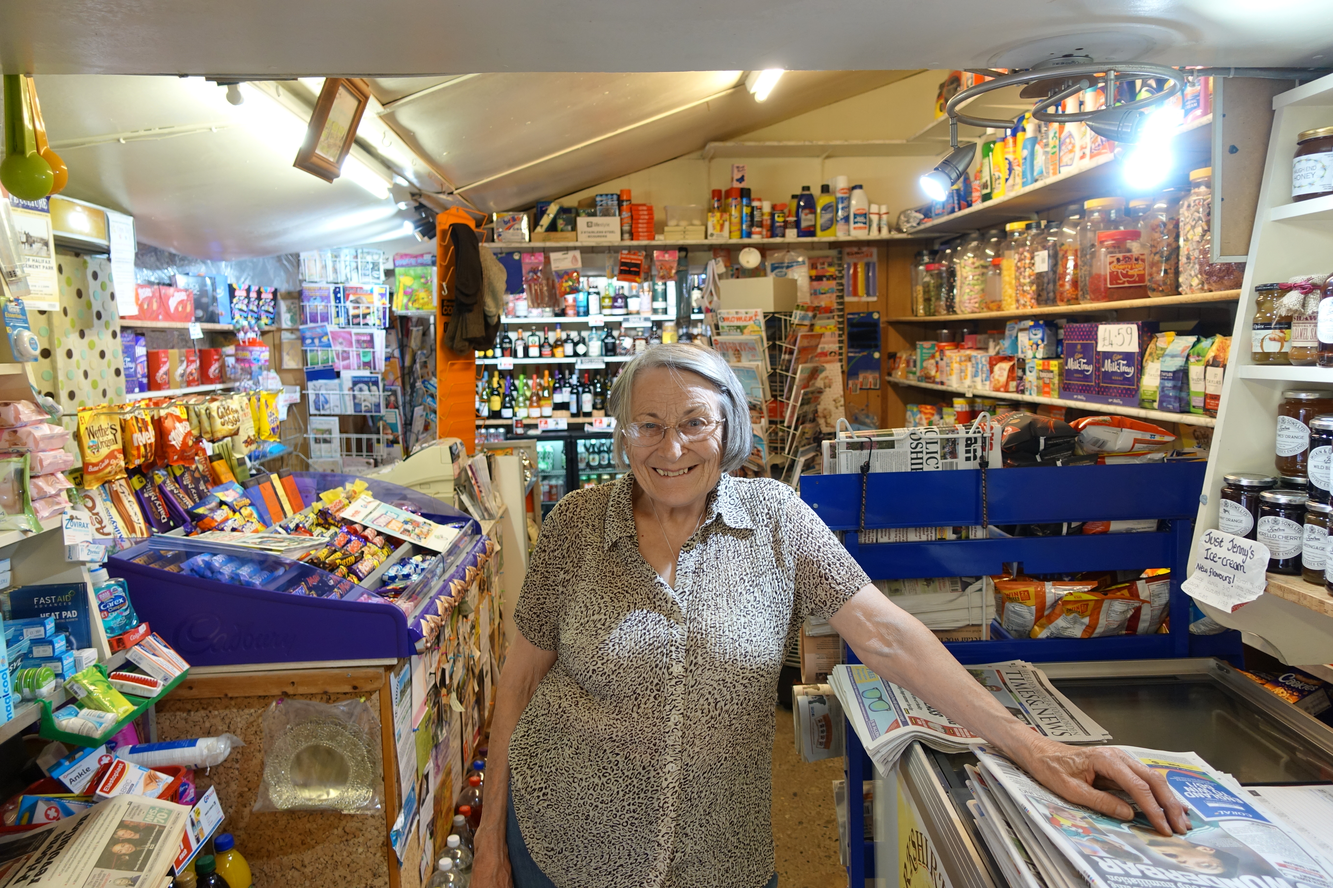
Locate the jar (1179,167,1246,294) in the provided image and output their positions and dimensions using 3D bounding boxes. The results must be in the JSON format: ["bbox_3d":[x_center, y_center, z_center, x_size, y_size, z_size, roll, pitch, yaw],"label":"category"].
[{"bbox_3d":[1.205,-0.467,1.960,0.130,0.277,0.130,-2,6,0],"label":"jar"}]

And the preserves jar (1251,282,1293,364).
[{"bbox_3d":[0.859,-0.168,1.244,0.061,0.113,0.061,3,7,42],"label":"preserves jar"}]

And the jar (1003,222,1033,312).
[{"bbox_3d":[1.152,-0.569,2.861,0.130,0.270,0.130,-1,7,0],"label":"jar"}]

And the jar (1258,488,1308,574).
[{"bbox_3d":[0.891,0.124,1.272,0.071,0.110,0.071,4,8,35],"label":"jar"}]

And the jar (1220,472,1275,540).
[{"bbox_3d":[0.821,0.110,1.251,0.073,0.120,0.073,3,7,42],"label":"jar"}]

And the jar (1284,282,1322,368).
[{"bbox_3d":[0.915,-0.173,1.257,0.060,0.122,0.060,4,8,36],"label":"jar"}]

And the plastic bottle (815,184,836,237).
[{"bbox_3d":[0.717,-1.052,3.998,0.088,0.236,0.055,-1,7,-3],"label":"plastic bottle"}]

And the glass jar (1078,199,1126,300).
[{"bbox_3d":[1.172,-0.514,2.370,0.130,0.275,0.130,-2,6,0],"label":"glass jar"}]

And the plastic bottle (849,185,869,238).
[{"bbox_3d":[0.859,-1.035,3.950,0.083,0.234,0.062,-2,6,-3],"label":"plastic bottle"}]

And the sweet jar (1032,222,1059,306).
[{"bbox_3d":[1.167,-0.538,2.670,0.122,0.255,0.122,-2,6,0],"label":"sweet jar"}]

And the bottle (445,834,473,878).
[{"bbox_3d":[-0.543,1.177,2.306,0.100,0.325,0.100,-2,6,-3],"label":"bottle"}]

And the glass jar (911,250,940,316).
[{"bbox_3d":[1.106,-0.672,3.756,0.130,0.270,0.130,-1,7,0],"label":"glass jar"}]

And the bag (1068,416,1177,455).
[{"bbox_3d":[1.124,-0.020,2.173,0.225,0.090,0.270,3,0,32],"label":"bag"}]

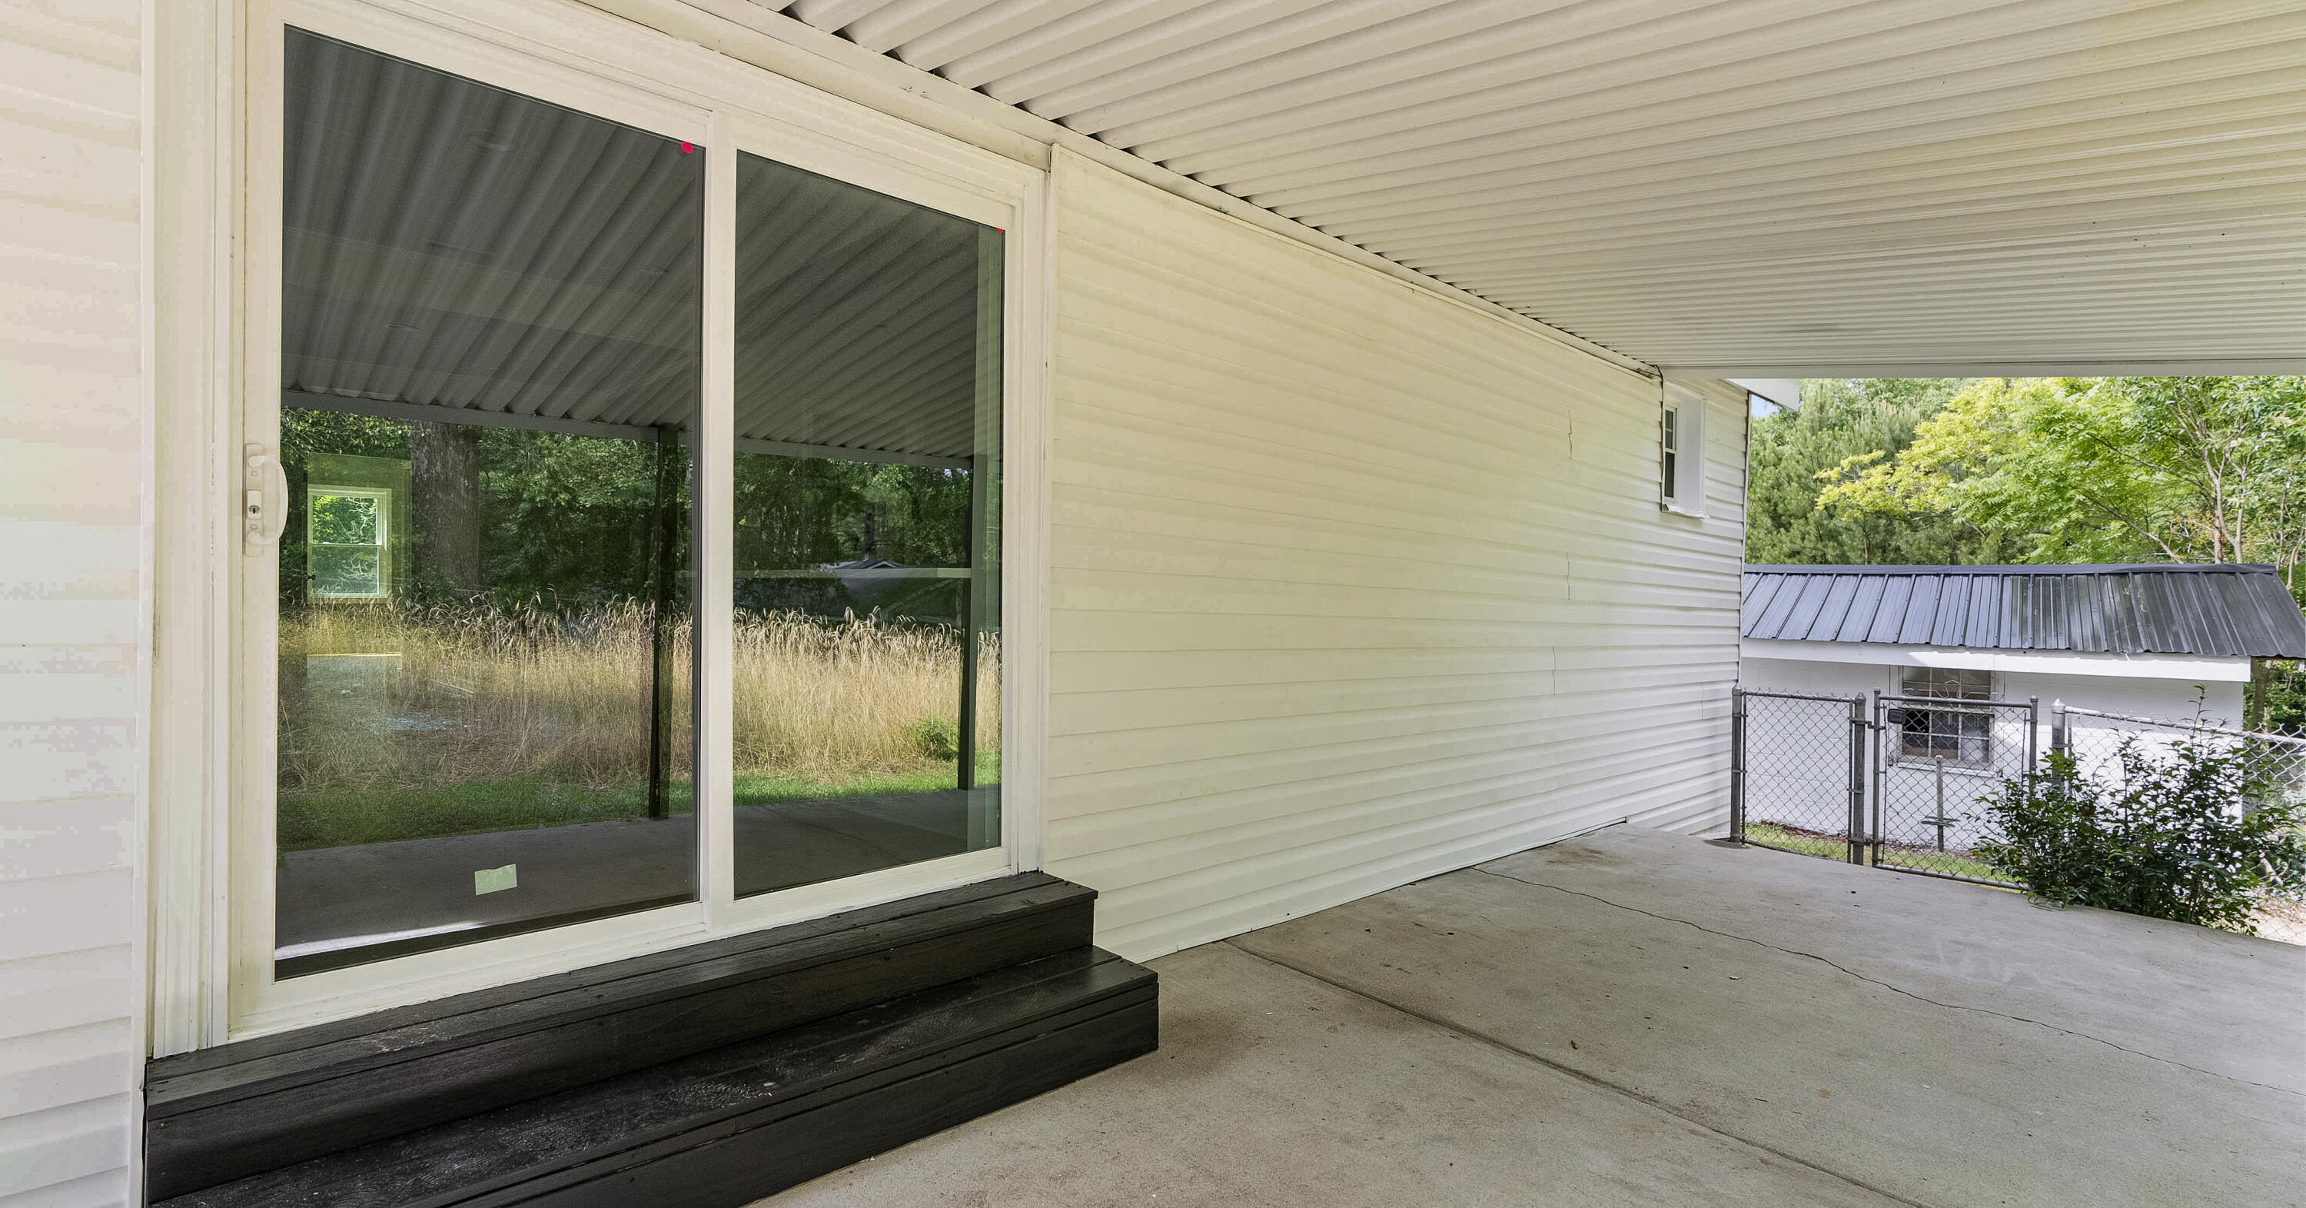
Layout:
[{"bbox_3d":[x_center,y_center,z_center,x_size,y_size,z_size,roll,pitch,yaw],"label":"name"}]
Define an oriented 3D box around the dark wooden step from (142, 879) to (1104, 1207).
[{"bbox_3d":[-0.976,0.890,2.380,1.926,0.154,0.277,1,0,-42],"label":"dark wooden step"}]

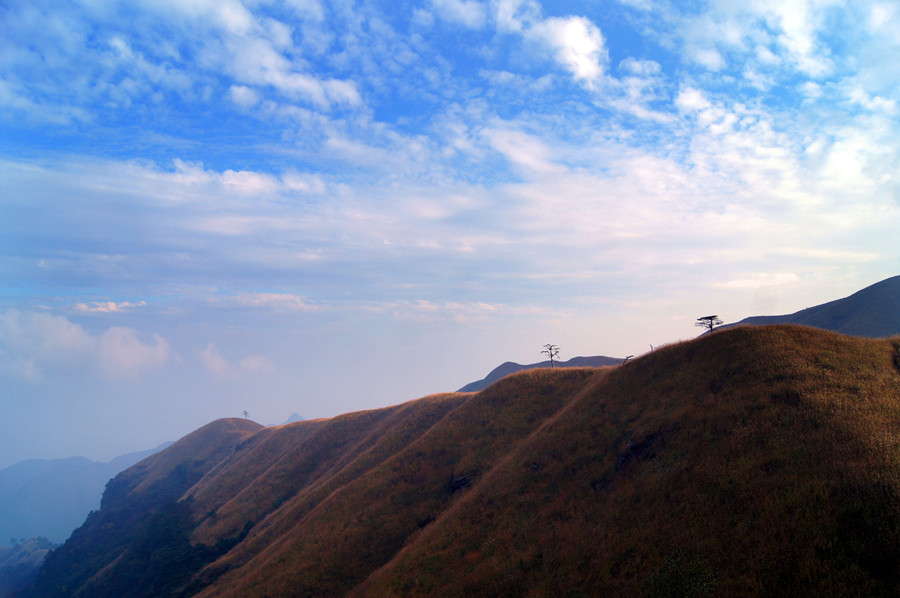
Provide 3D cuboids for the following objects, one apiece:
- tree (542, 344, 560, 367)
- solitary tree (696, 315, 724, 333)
[{"bbox_3d":[26.109,14.858,175.000,5.242,6.099,4.900,0,-5,0],"label":"tree"},{"bbox_3d":[55.749,5.537,145.000,6.129,3.978,5.600,0,-5,0],"label":"solitary tree"}]

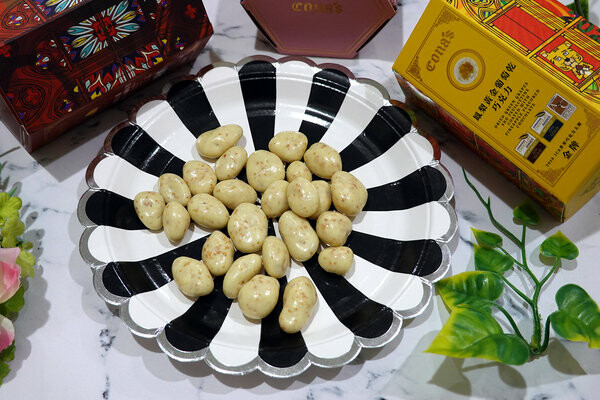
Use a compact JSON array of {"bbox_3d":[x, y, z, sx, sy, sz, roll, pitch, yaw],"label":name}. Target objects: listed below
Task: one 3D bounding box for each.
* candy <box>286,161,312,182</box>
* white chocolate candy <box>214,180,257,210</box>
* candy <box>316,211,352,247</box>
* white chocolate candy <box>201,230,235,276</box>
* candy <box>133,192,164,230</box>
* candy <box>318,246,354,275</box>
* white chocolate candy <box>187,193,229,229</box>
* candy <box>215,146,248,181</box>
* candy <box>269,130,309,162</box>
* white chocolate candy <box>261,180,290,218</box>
[{"bbox_3d":[0.000,-0.015,0.387,0.015,0.013,0.016,-10,58,-7],"label":"candy"},{"bbox_3d":[-0.041,-0.004,0.422,0.028,0.017,0.019,12,57,7],"label":"white chocolate candy"},{"bbox_3d":[0.021,0.017,0.408,0.022,0.019,0.023,-25,61,-16],"label":"candy"},{"bbox_3d":[-0.044,0.028,0.357,0.017,0.015,0.026,-9,58,-7],"label":"white chocolate candy"},{"bbox_3d":[-0.088,0.006,0.390,0.017,0.015,0.027,-19,60,-13],"label":"candy"},{"bbox_3d":[0.022,0.035,0.398,0.021,0.015,0.017,4,57,1],"label":"candy"},{"bbox_3d":[-0.053,0.007,0.389,0.027,0.018,0.019,31,62,17],"label":"white chocolate candy"},{"bbox_3d":[-0.045,-0.024,0.436,0.017,0.016,0.029,25,60,15],"label":"candy"},{"bbox_3d":[-0.007,-0.031,0.395,0.024,0.017,0.018,-9,58,-7],"label":"candy"},{"bbox_3d":[-0.013,0.000,0.377,0.016,0.014,0.025,15,58,9],"label":"white chocolate candy"}]

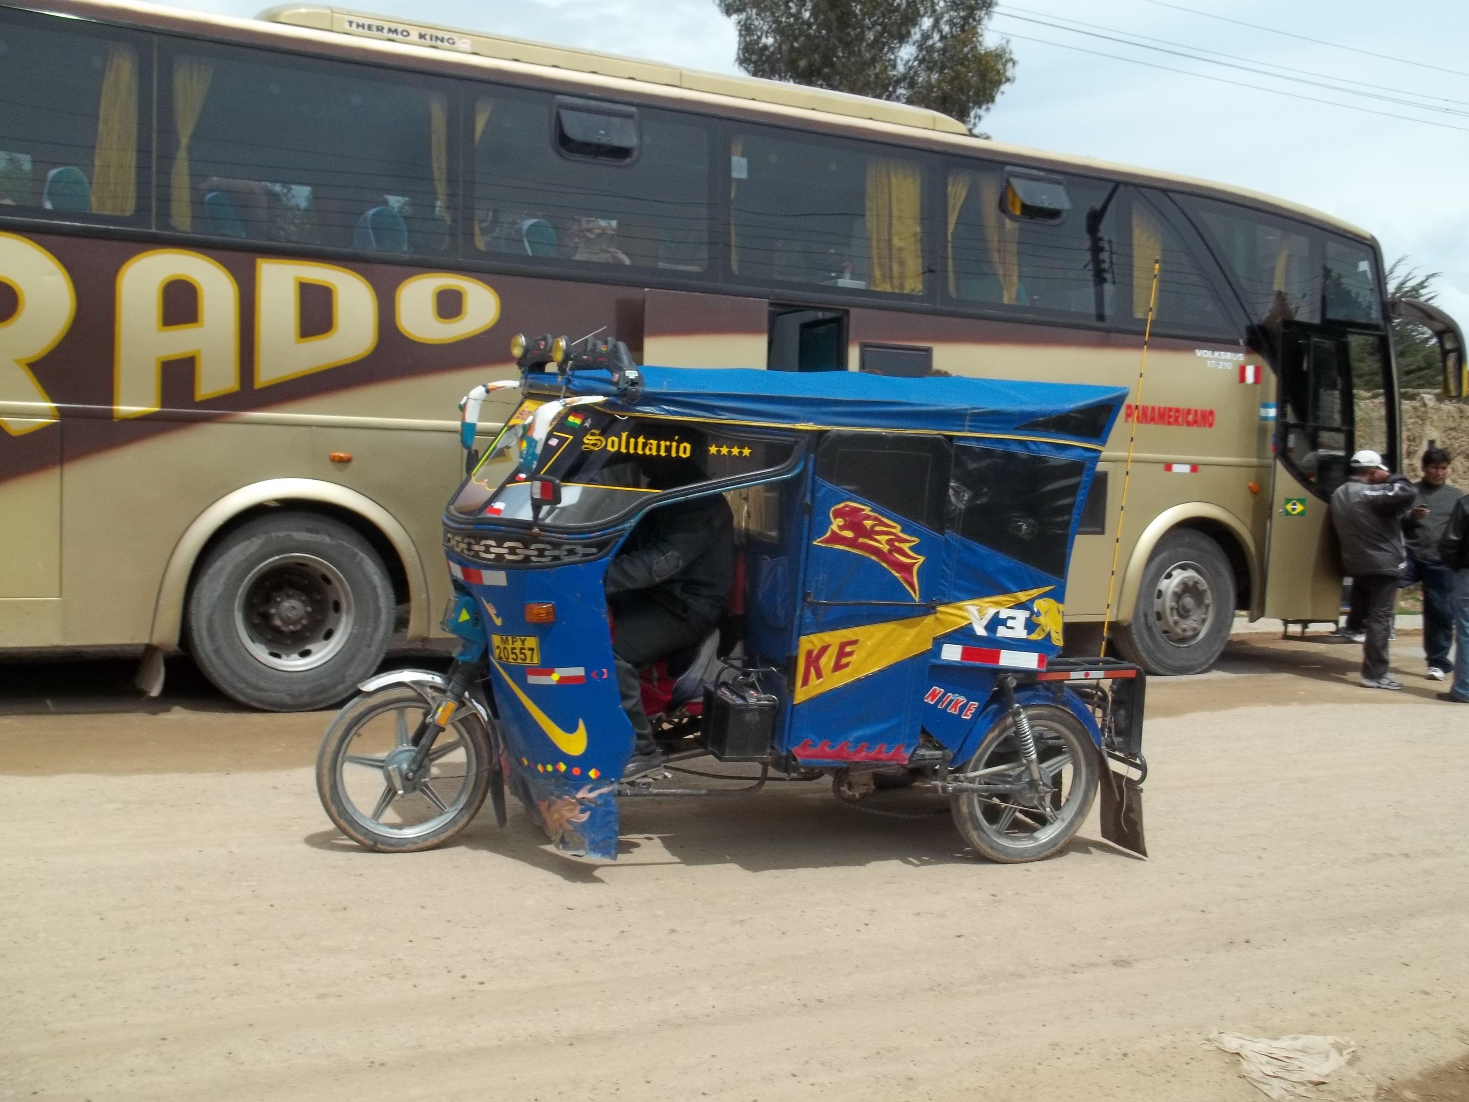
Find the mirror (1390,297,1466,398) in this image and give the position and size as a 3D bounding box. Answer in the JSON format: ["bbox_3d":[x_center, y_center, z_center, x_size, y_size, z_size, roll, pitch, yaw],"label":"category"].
[{"bbox_3d":[5.276,-1.549,10.649,0.480,0.780,0.300,0,3,-26],"label":"mirror"}]

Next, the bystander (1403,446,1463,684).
[{"bbox_3d":[5.063,0.087,10.120,0.520,1.680,0.380,2,3,7],"label":"bystander"}]

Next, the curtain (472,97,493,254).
[{"bbox_3d":[-1.360,-2.030,7.527,0.159,0.846,0.110,0,3,-26],"label":"curtain"}]

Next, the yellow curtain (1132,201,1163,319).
[{"bbox_3d":[2.812,-1.980,9.530,0.271,0.809,0.110,0,3,-26],"label":"yellow curtain"}]

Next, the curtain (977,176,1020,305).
[{"bbox_3d":[1.687,-2.007,8.989,0.348,0.853,0.110,0,3,-26],"label":"curtain"}]

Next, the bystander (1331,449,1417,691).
[{"bbox_3d":[4.432,0.131,9.700,0.480,1.640,0.500,0,3,-25],"label":"bystander"}]

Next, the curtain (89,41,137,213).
[{"bbox_3d":[-2.991,-2.029,6.746,0.207,0.837,0.110,0,3,-26],"label":"curtain"}]

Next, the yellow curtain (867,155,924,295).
[{"bbox_3d":[0.989,-2.014,8.654,0.414,0.857,0.110,0,3,-26],"label":"yellow curtain"}]

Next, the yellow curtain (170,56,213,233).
[{"bbox_3d":[-2.674,-2.007,6.899,0.206,0.867,0.110,0,3,-26],"label":"yellow curtain"}]

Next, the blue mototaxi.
[{"bbox_3d":[0.005,0.161,5.097,2.930,1.770,1.230,1,3,-23],"label":"blue mototaxi"}]

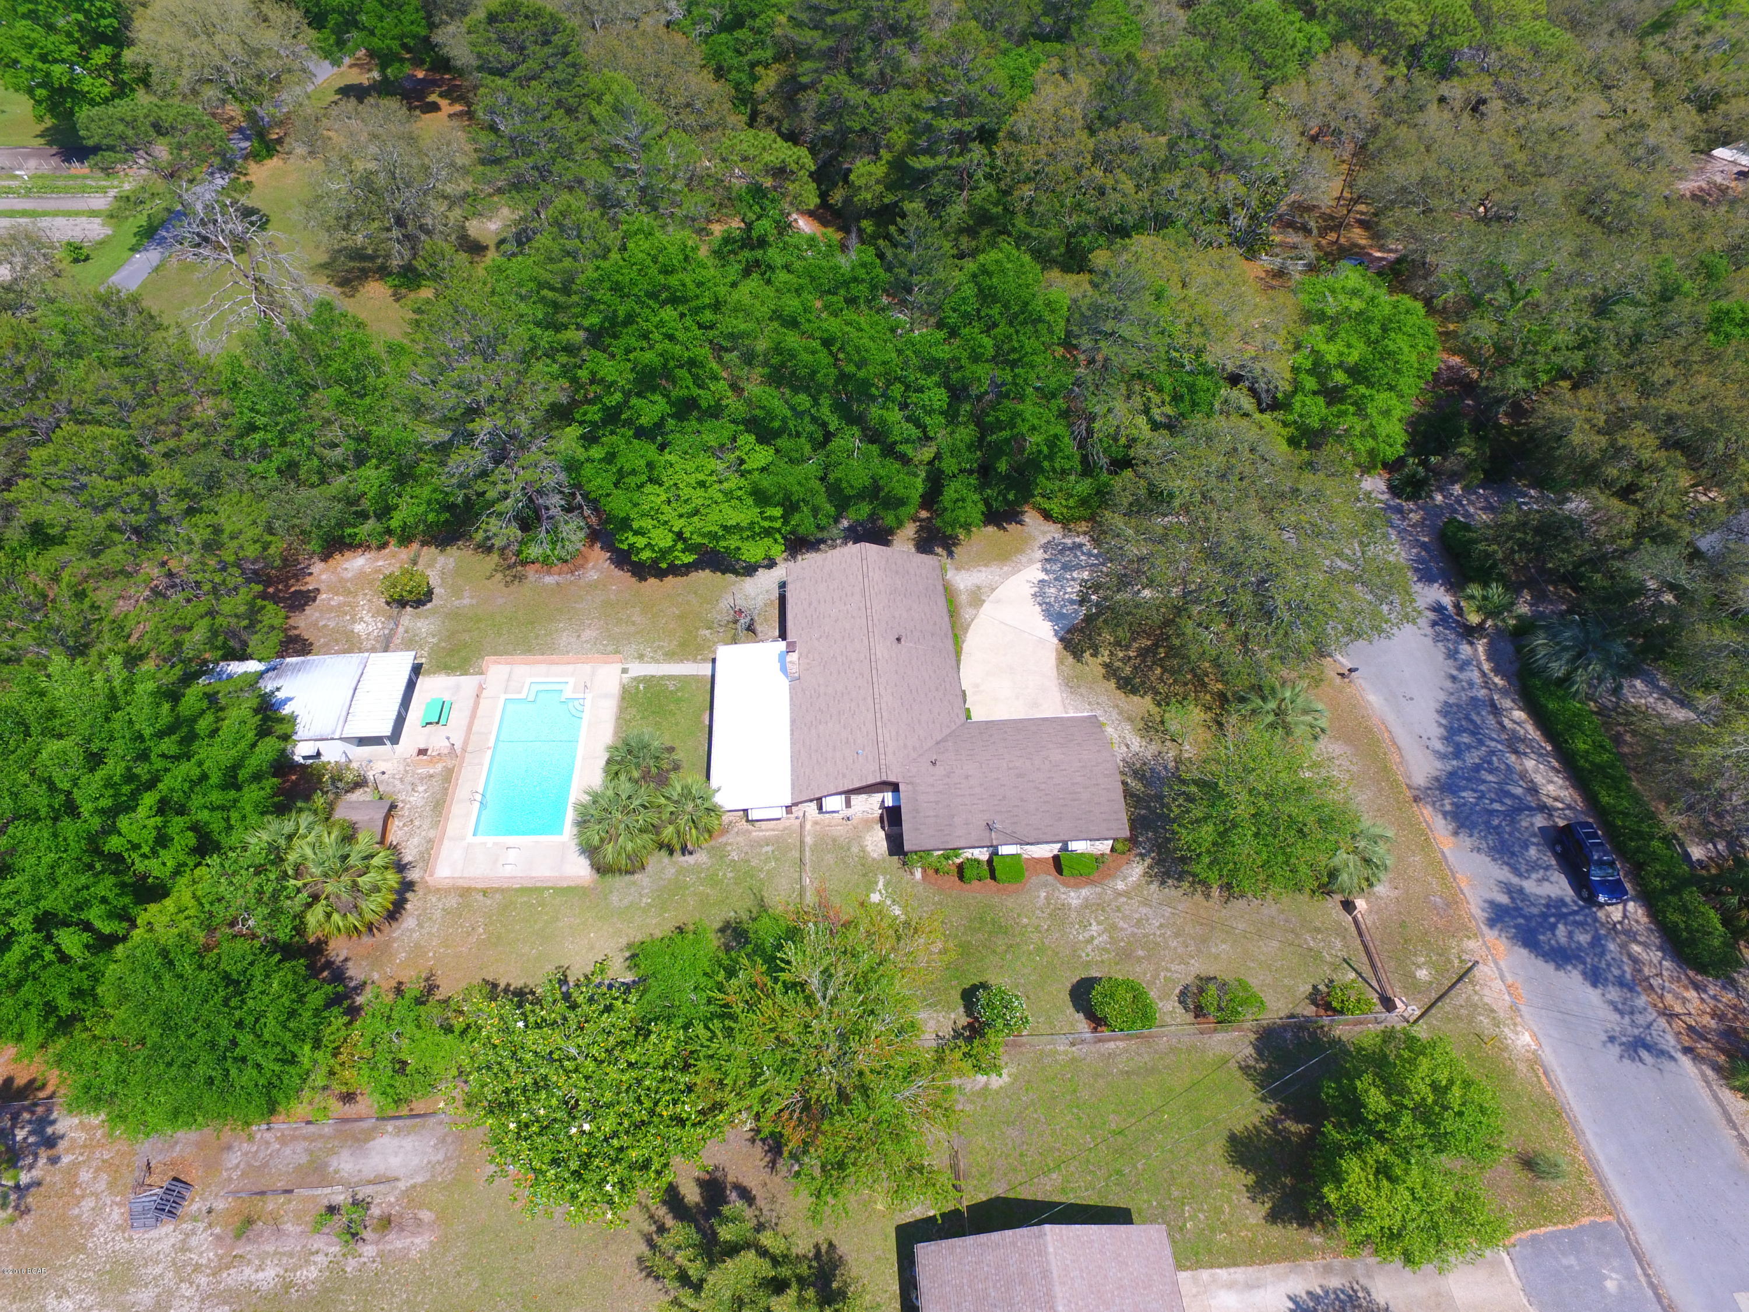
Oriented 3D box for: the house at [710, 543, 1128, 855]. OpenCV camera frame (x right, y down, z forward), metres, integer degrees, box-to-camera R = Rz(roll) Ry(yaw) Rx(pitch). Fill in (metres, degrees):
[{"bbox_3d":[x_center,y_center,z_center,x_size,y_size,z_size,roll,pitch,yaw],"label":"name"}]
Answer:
[{"bbox_3d":[1.738,2.085,60.189,22.200,4.400,22.400,-2,48,-3],"label":"house"}]

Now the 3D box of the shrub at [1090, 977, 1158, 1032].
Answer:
[{"bbox_3d":[11.882,16.776,48.256,3.050,2.650,2.500,-2,48,-3],"label":"shrub"}]

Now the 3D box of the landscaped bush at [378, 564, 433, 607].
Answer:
[{"bbox_3d":[-31.160,-4.709,67.118,3.250,1.900,3.100,-2,48,-3],"label":"landscaped bush"}]

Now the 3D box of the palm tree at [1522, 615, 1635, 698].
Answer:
[{"bbox_3d":[44.231,0.288,64.098,6.500,3.600,6.400,3,49,0],"label":"palm tree"}]

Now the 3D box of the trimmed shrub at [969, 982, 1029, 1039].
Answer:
[{"bbox_3d":[6.109,16.931,48.181,2.600,2.300,2.350,-2,48,-3],"label":"trimmed shrub"}]

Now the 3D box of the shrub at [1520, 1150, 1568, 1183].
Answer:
[{"bbox_3d":[30.352,23.005,45.493,1.600,1.000,1.500,3,49,0],"label":"shrub"}]

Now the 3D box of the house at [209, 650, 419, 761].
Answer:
[{"bbox_3d":[-33.255,3.136,59.315,11.900,2.750,6.500,-2,48,-3],"label":"house"}]

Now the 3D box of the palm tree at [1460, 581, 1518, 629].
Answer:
[{"bbox_3d":[40.933,-3.185,67.592,3.400,2.700,3.500,3,49,0],"label":"palm tree"}]

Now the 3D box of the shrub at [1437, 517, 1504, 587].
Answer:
[{"bbox_3d":[42.929,-7.470,72.027,2.300,1.600,7.200,-2,48,-3],"label":"shrub"}]

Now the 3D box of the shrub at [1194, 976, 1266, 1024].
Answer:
[{"bbox_3d":[17.166,16.724,48.696,2.850,2.300,2.100,-2,48,-3],"label":"shrub"}]

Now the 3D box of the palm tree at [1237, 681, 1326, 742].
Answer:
[{"bbox_3d":[24.265,3.567,60.662,5.300,3.300,4.800,3,49,0],"label":"palm tree"}]

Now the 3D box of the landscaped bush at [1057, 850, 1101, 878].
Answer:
[{"bbox_3d":[10.875,11.226,54.345,1.750,1.100,1.050,-2,48,-3],"label":"landscaped bush"}]

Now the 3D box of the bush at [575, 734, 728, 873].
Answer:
[{"bbox_3d":[-12.168,7.968,54.943,7.800,4.000,8.400,3,49,0],"label":"bush"}]

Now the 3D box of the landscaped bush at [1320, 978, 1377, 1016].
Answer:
[{"bbox_3d":[23.413,17.009,49.782,2.100,2.000,1.900,3,49,0],"label":"landscaped bush"}]

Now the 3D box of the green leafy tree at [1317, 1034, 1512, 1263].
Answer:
[{"bbox_3d":[22.024,20.747,42.557,7.300,7.900,9.000,3,49,0],"label":"green leafy tree"}]

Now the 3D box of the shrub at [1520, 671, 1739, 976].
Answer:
[{"bbox_3d":[42.399,8.528,57.400,2.100,1.600,20.200,0,48,-2],"label":"shrub"}]

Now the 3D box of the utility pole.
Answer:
[{"bbox_3d":[26.735,15.999,47.474,0.300,7.000,0.300,3,49,0],"label":"utility pole"}]

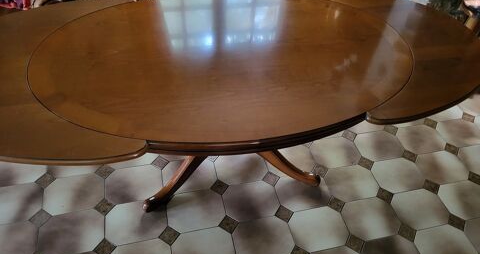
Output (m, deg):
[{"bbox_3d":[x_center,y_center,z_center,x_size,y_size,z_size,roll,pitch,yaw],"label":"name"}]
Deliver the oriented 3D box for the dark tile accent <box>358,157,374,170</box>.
[{"bbox_3d":[0.731,0.214,2.079,0.070,0.010,0.070,26,50,18],"label":"dark tile accent"}]

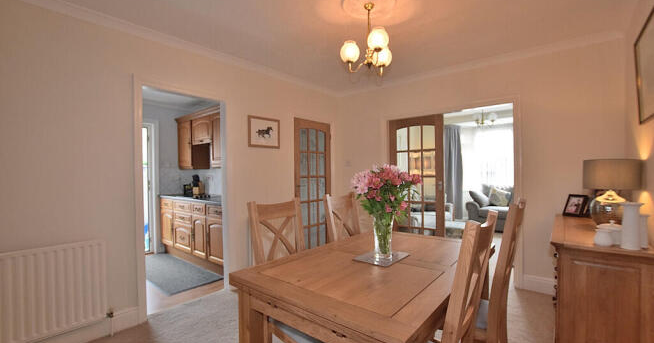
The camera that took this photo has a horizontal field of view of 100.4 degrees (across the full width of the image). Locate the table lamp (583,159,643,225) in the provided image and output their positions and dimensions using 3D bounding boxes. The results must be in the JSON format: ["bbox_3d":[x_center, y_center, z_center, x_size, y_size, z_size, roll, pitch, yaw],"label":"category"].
[{"bbox_3d":[1.990,0.157,1.909,0.291,0.485,0.291,0,0,41],"label":"table lamp"}]

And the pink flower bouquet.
[{"bbox_3d":[0.343,0.235,1.570,0.390,0.530,0.360,-1,0,0],"label":"pink flower bouquet"}]

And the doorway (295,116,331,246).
[{"bbox_3d":[-0.194,0.264,3.995,0.070,1.987,0.774,0,0,41],"label":"doorway"}]

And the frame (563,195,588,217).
[{"bbox_3d":[2.170,0.307,2.385,0.025,0.195,0.138,23,-10,-24],"label":"frame"}]

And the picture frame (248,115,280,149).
[{"bbox_3d":[-0.751,-0.467,3.307,0.025,0.365,0.470,0,0,41],"label":"picture frame"}]

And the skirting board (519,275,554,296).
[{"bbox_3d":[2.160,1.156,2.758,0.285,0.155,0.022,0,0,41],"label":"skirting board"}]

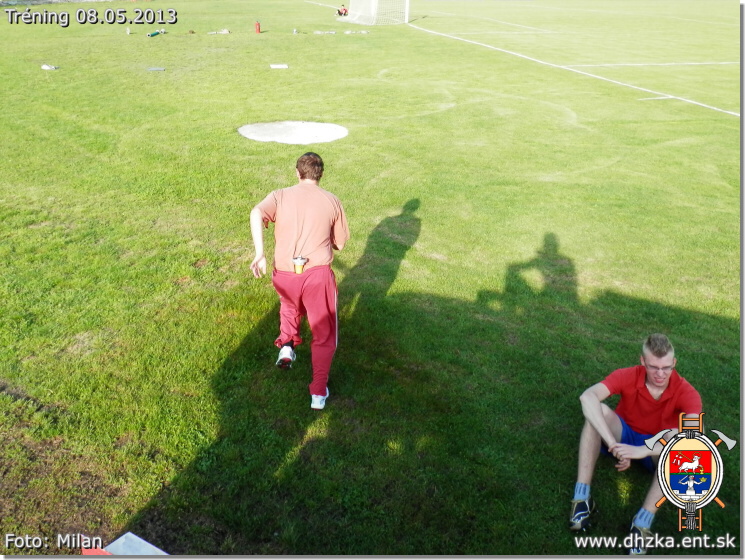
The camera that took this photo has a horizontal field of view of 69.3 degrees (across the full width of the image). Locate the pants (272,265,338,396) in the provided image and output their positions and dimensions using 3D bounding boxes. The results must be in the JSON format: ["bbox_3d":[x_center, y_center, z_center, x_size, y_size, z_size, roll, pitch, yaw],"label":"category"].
[{"bbox_3d":[-0.421,0.263,3.690,0.410,0.950,0.540,0,30,-2],"label":"pants"}]

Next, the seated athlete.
[{"bbox_3d":[1.483,0.827,3.023,0.660,0.840,0.960,15,33,23],"label":"seated athlete"}]

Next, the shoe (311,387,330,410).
[{"bbox_3d":[-0.361,0.762,3.787,0.115,0.120,0.300,3,30,3],"label":"shoe"}]

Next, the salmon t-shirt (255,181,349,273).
[{"bbox_3d":[-0.417,-0.374,3.392,0.560,0.570,0.340,0,17,-3],"label":"salmon t-shirt"}]

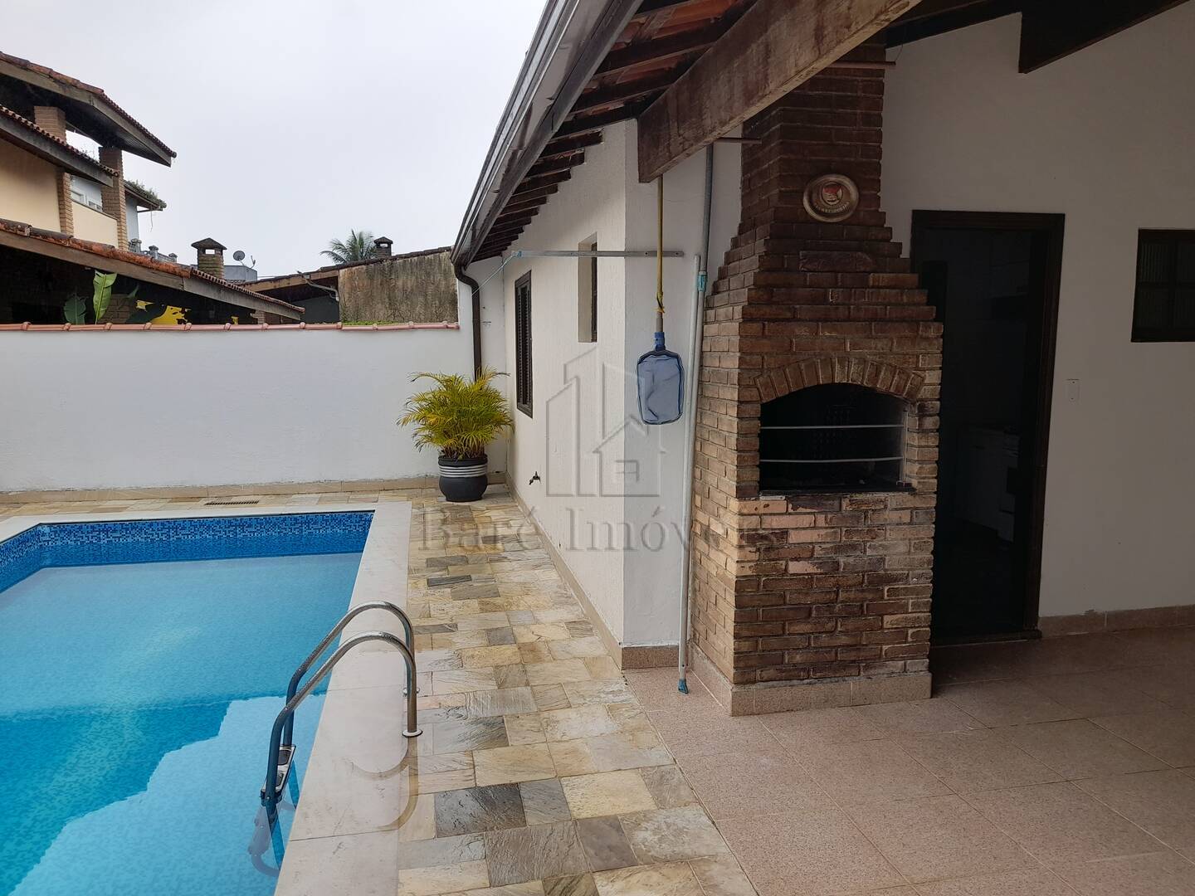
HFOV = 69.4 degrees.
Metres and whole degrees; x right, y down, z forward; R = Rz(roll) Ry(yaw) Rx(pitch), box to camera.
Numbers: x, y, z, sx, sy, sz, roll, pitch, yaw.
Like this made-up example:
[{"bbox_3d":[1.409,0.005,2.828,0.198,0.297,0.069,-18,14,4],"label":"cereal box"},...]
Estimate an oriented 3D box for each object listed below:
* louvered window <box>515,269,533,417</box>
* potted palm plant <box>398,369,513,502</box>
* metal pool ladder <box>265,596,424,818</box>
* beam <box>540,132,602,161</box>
[{"bbox_3d":[-0.643,-0.920,7.766,0.090,1.220,1.200,-2,7,-11],"label":"louvered window"},{"bbox_3d":[-1.409,-0.140,8.611,1.140,1.310,1.100,-2,7,-11],"label":"potted palm plant"},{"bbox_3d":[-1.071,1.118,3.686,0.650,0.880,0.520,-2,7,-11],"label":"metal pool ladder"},{"bbox_3d":[-0.162,-1.489,4.274,0.390,0.065,0.055,-17,10,-9],"label":"beam"}]

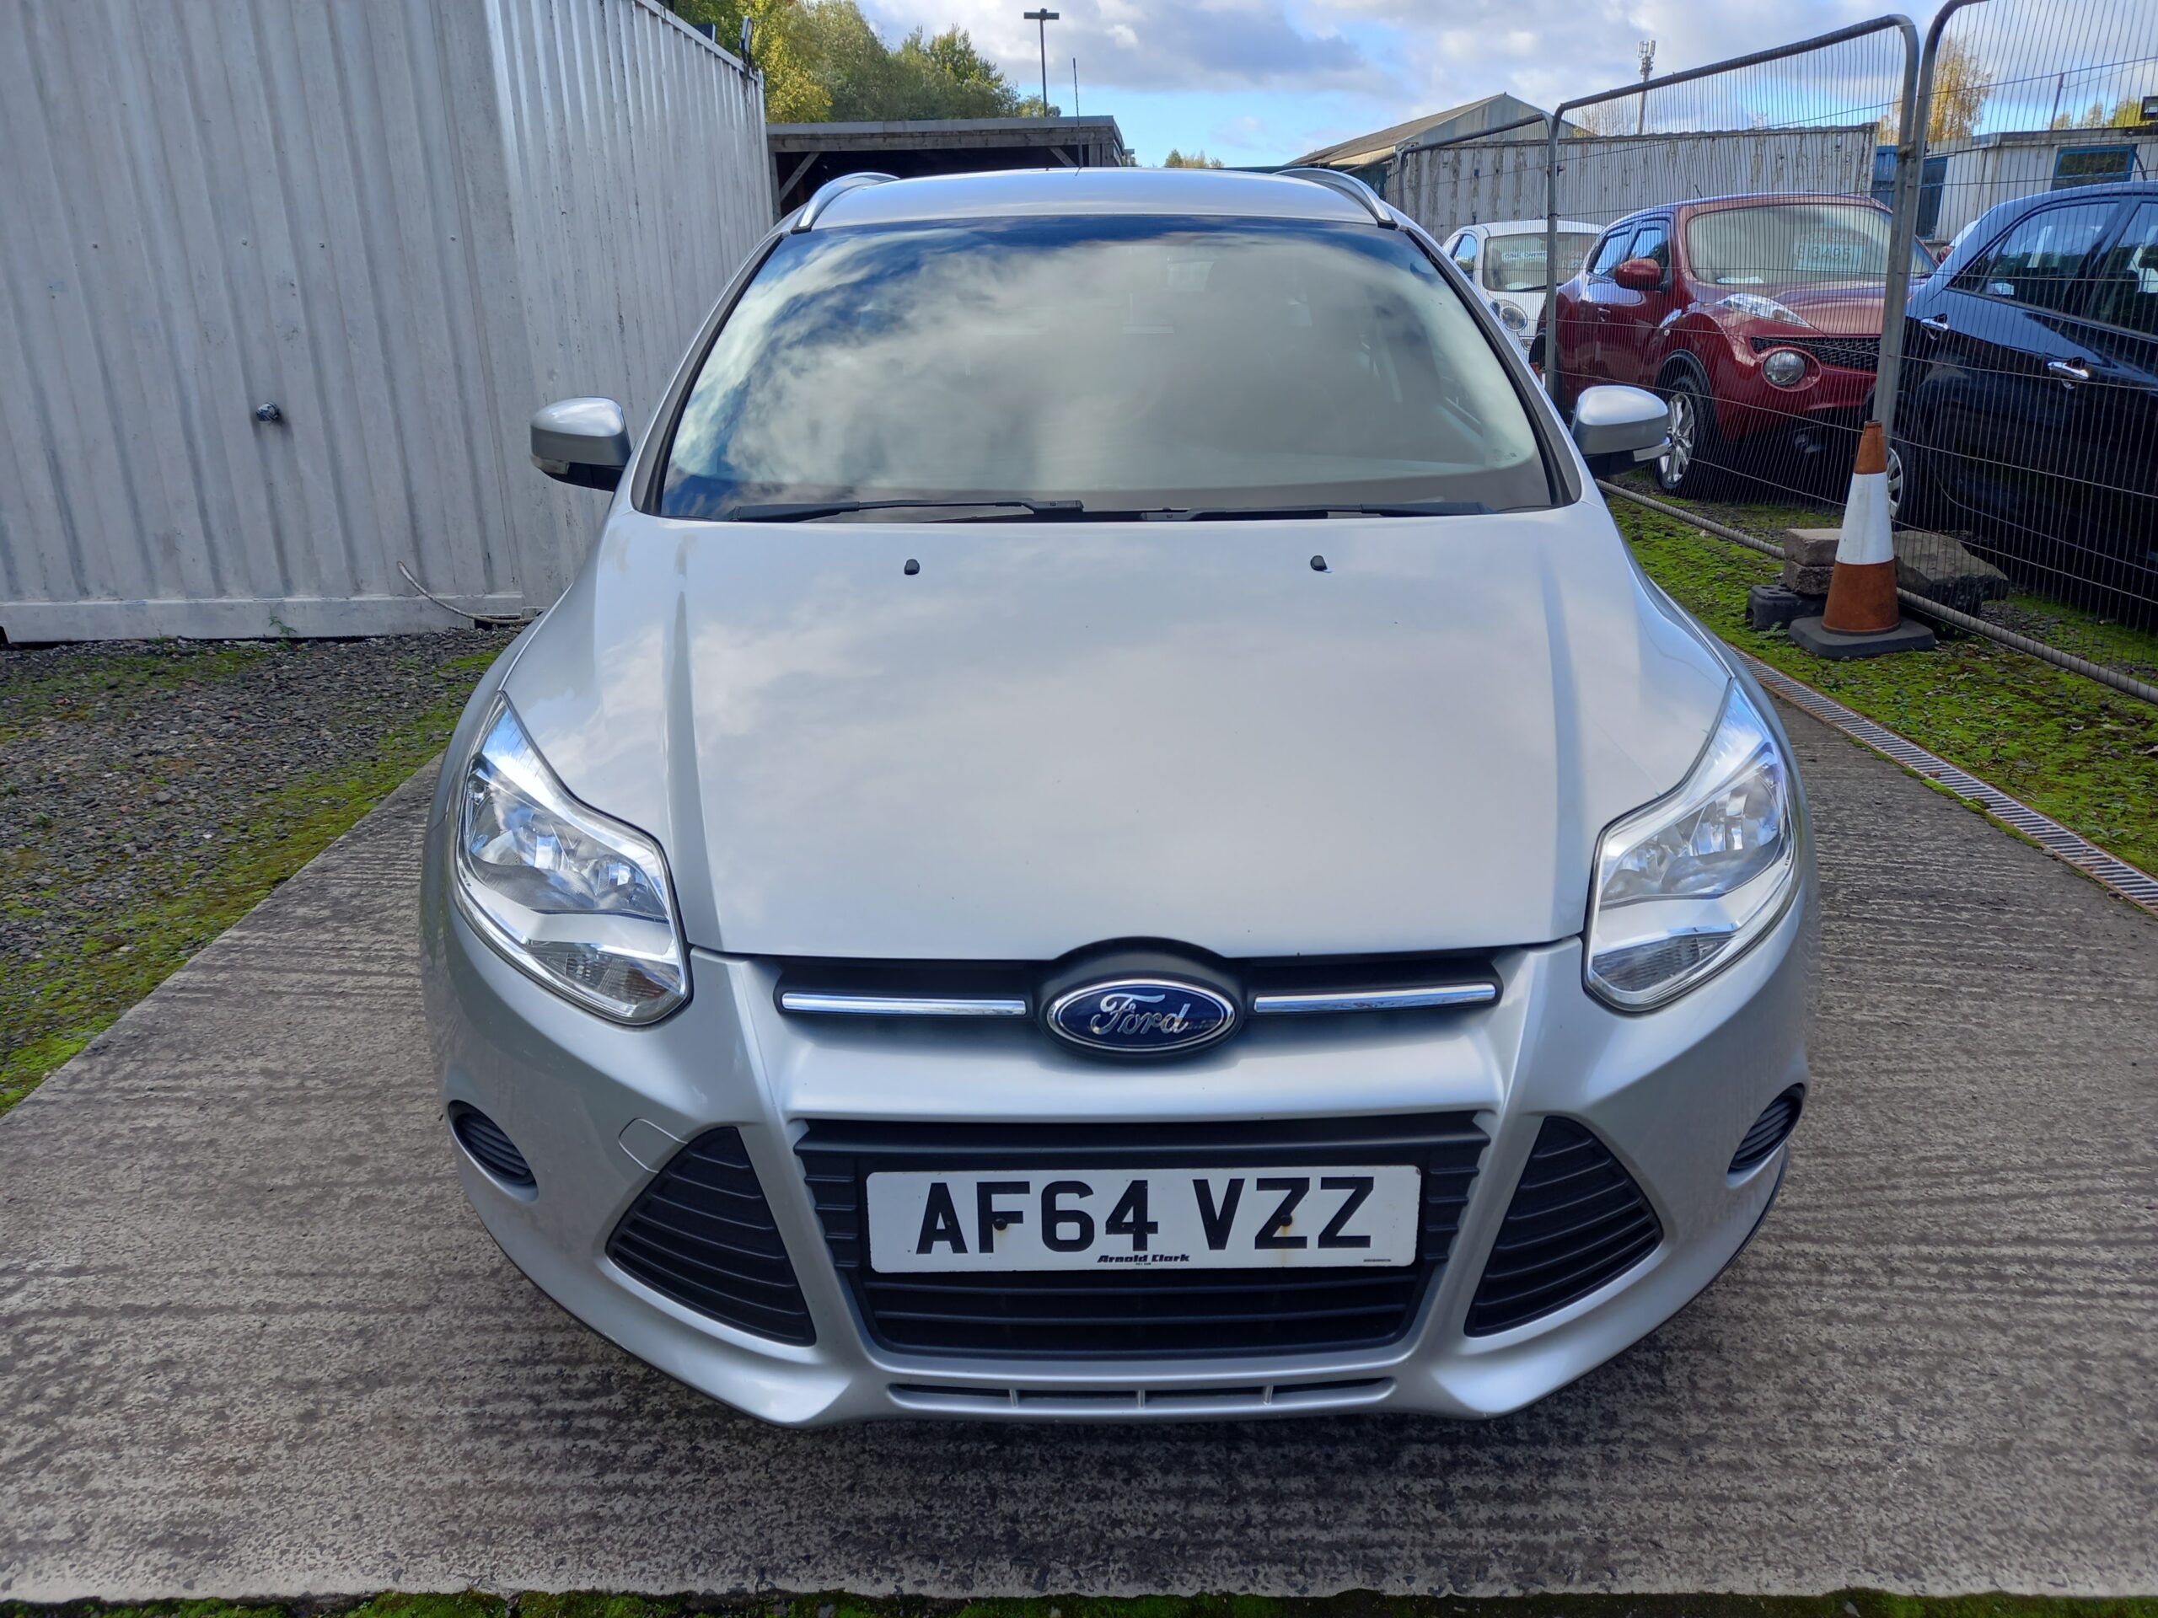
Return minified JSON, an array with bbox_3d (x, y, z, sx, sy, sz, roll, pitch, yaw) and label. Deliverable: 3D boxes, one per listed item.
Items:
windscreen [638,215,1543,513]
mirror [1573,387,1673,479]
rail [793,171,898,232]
[{"bbox_3d":[0.041,-0.767,2.649,1.450,0.180,1.030,-1,48,0],"label":"windscreen"},{"bbox_3d":[0.936,-0.668,2.792,0.215,0.165,0.150,-1,20,0],"label":"mirror"},{"bbox_3d":[-0.547,-1.512,3.891,0.085,0.150,1.880,-1,20,0],"label":"rail"}]

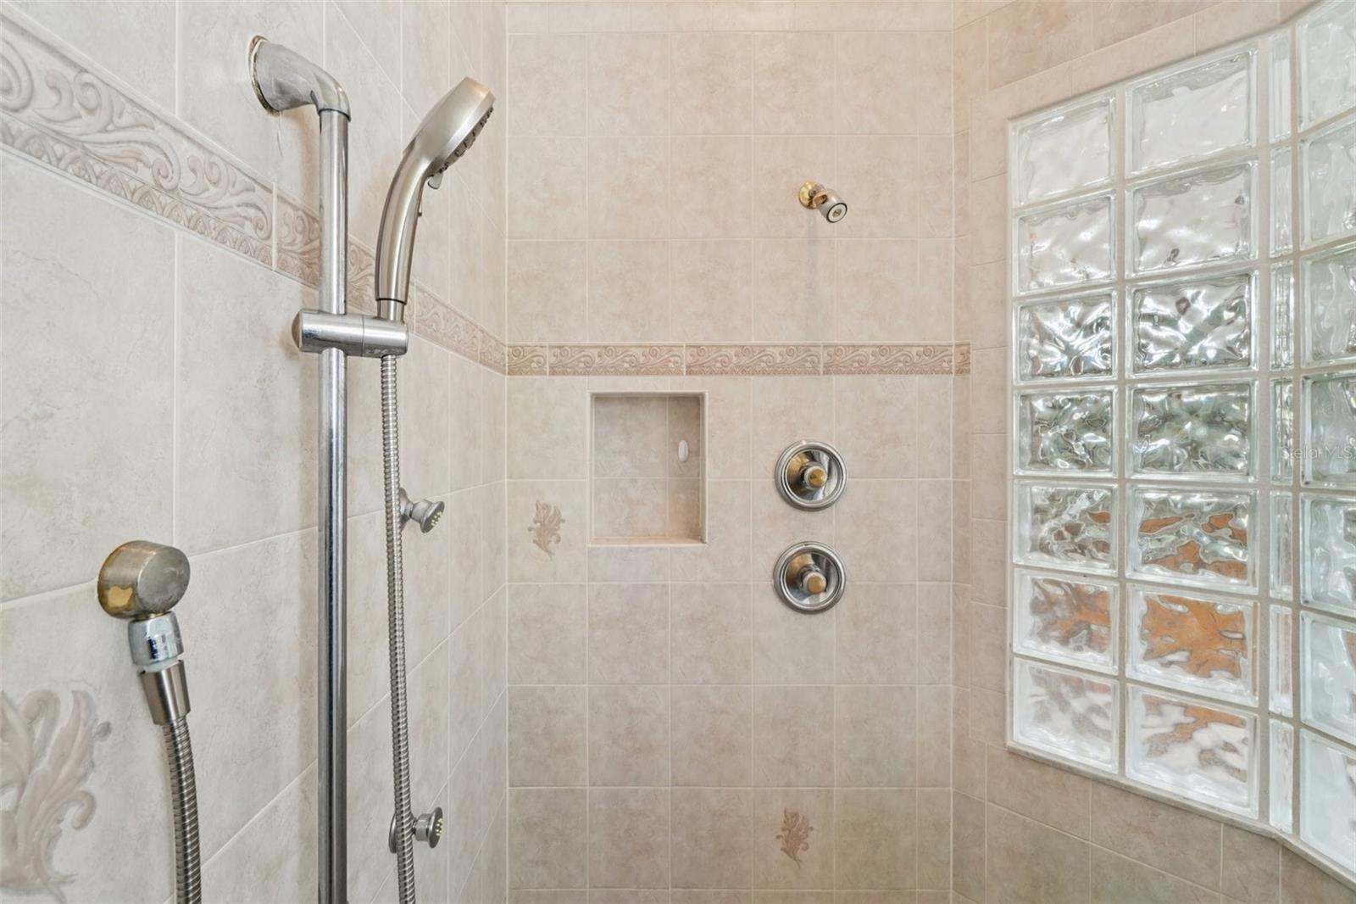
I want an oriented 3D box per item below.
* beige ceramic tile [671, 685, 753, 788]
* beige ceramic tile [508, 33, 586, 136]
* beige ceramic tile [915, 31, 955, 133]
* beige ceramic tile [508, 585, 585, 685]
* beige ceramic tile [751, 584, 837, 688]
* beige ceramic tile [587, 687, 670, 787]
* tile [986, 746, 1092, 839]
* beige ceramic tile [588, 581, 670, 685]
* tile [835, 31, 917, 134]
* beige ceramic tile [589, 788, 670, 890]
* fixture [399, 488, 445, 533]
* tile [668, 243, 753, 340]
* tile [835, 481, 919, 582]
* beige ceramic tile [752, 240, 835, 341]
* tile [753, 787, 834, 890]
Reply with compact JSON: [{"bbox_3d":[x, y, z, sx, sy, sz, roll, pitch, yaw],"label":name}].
[{"bbox_3d":[0.084,0.702,1.398,0.200,0.250,0.010,0,0,0],"label":"beige ceramic tile"},{"bbox_3d":[-0.321,-0.901,1.392,0.196,0.250,0.010,0,0,0],"label":"beige ceramic tile"},{"bbox_3d":[0.633,-0.901,1.388,0.082,0.250,0.010,0,0,0],"label":"beige ceramic tile"},{"bbox_3d":[-0.323,0.452,1.404,0.198,0.253,0.010,0,1,0],"label":"beige ceramic tile"},{"bbox_3d":[0.286,0.448,1.392,0.200,0.250,0.009,0,0,0],"label":"beige ceramic tile"},{"bbox_3d":[-0.119,0.702,1.399,0.200,0.250,0.010,0,0,0],"label":"beige ceramic tile"},{"bbox_3d":[0.805,0.761,1.270,0.200,0.133,0.010,0,0,45],"label":"tile"},{"bbox_3d":[-0.121,0.452,1.403,0.201,0.253,0.010,0,1,0],"label":"beige ceramic tile"},{"bbox_3d":[0.486,-0.898,1.387,0.200,0.251,0.010,0,0,0],"label":"tile"},{"bbox_3d":[-0.119,0.956,1.400,0.200,0.250,0.010,0,0,0],"label":"beige ceramic tile"},{"bbox_3d":[-0.365,0.083,0.805,0.063,0.064,0.060,0,0,-2],"label":"fixture"},{"bbox_3d":[0.083,-0.393,1.387,0.200,0.248,0.010,0,0,0],"label":"tile"},{"bbox_3d":[0.489,0.195,1.390,0.200,0.250,0.009,0,0,0],"label":"tile"},{"bbox_3d":[0.284,-0.393,1.387,0.200,0.248,0.010,0,0,0],"label":"beige ceramic tile"},{"bbox_3d":[0.284,0.947,1.387,0.200,0.248,0.010,0,0,0],"label":"tile"}]

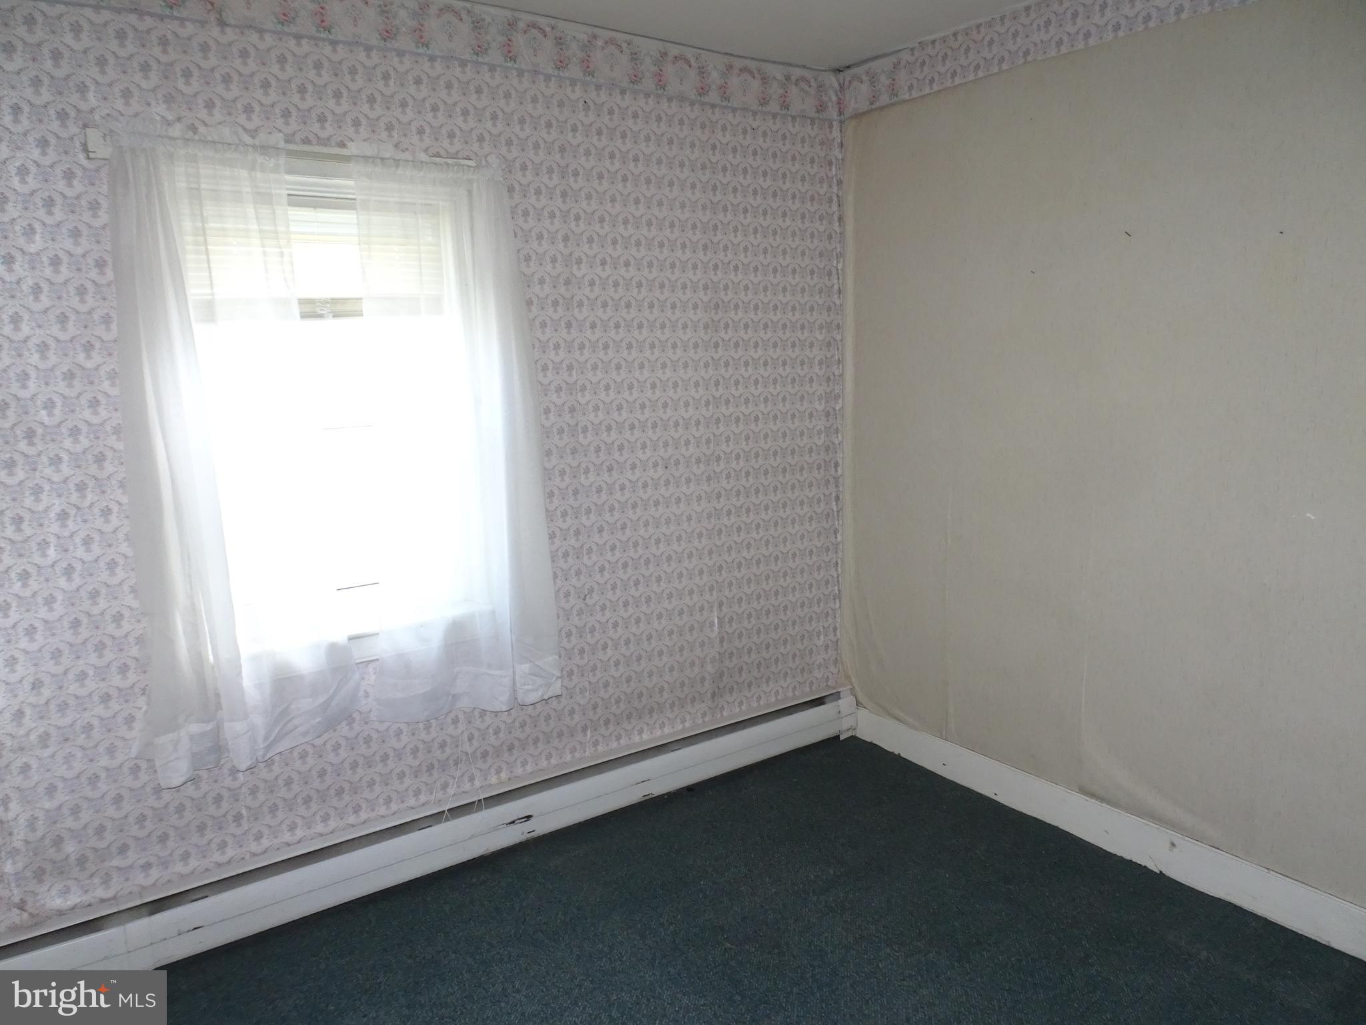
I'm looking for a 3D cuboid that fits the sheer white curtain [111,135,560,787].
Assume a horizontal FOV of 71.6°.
[{"bbox_3d":[-0.880,-0.137,2.498,1.160,1.590,0.120,-8,12,-34],"label":"sheer white curtain"}]

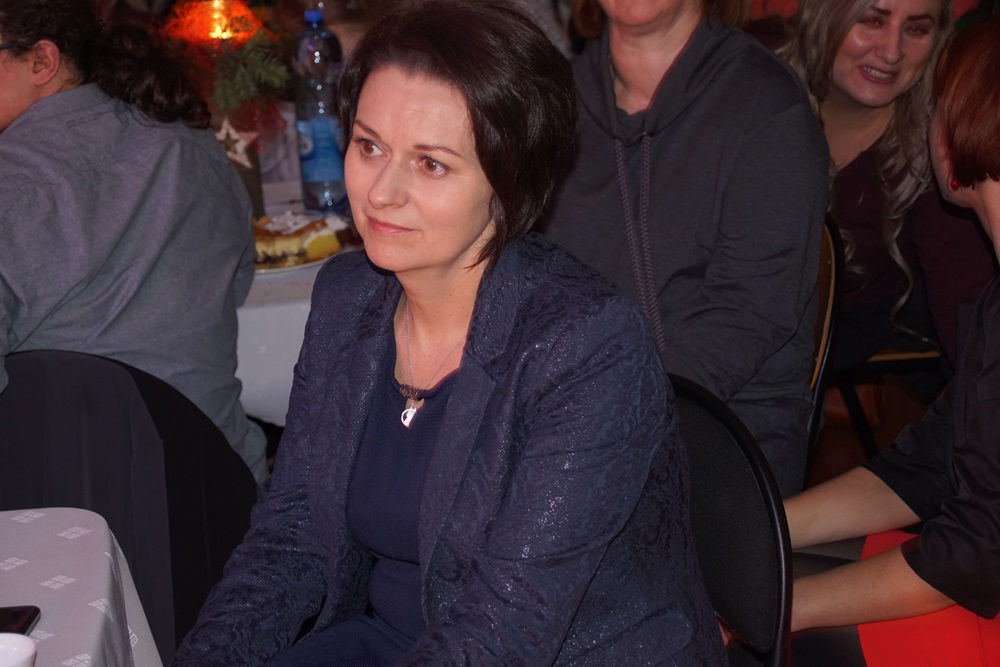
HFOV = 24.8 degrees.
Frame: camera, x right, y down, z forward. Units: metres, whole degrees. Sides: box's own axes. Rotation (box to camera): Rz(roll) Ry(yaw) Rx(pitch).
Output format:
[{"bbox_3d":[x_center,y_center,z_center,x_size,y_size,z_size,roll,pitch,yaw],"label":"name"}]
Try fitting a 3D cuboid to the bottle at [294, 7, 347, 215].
[{"bbox_3d":[-0.295,-0.364,3.740,0.084,0.325,0.084,-3,15,0],"label":"bottle"}]

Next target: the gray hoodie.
[{"bbox_3d":[0.198,-0.063,2.870,0.470,0.620,0.360,6,17,32],"label":"gray hoodie"}]

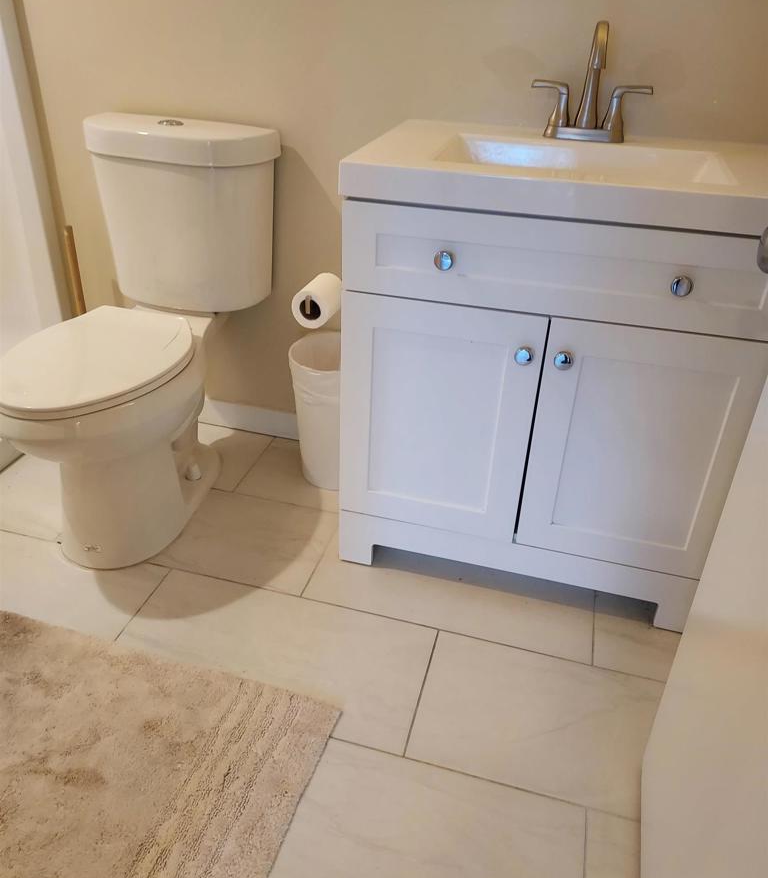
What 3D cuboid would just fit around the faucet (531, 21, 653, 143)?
[{"bbox_3d":[0.391,-0.665,1.331,0.228,0.203,0.140,10,34,12],"label":"faucet"}]

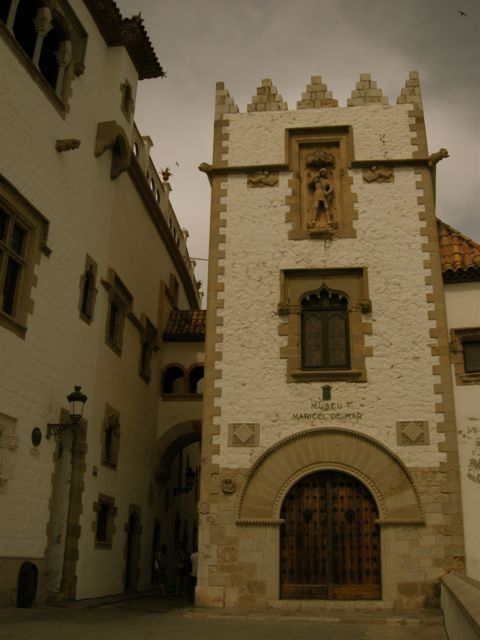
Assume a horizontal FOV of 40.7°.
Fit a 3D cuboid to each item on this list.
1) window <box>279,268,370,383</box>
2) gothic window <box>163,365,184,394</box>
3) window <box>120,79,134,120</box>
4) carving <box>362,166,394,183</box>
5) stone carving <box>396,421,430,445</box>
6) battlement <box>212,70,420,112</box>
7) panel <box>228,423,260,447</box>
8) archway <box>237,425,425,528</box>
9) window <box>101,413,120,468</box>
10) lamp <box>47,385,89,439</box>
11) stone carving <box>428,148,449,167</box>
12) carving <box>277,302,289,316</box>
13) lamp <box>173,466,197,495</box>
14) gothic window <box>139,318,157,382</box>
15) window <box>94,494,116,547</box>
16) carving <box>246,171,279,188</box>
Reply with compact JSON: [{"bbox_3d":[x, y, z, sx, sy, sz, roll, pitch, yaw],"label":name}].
[{"bbox_3d":[2.588,0.123,19.935,2.663,3.706,0.400,-1,-20,6],"label":"window"},{"bbox_3d":[-2.939,2.656,28.808,1.063,1.374,0.350,-1,-20,6],"label":"gothic window"},{"bbox_3d":[-3.925,-7.505,22.270,0.300,1.495,1.272,-2,-20,8],"label":"window"},{"bbox_3d":[4.603,-4.839,21.432,1.027,0.595,0.220,-1,-20,6],"label":"carving"},{"bbox_3d":[5.420,3.544,20.239,1.020,0.760,0.120,-1,-20,6],"label":"stone carving"},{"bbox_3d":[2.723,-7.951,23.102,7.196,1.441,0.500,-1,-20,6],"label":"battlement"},{"bbox_3d":[0.123,3.379,19.004,0.931,0.690,0.120,-1,-20,6],"label":"panel"},{"bbox_3d":[2.761,4.873,20.210,5.650,3.030,0.450,-1,-20,6],"label":"archway"},{"bbox_3d":[-4.263,3.864,21.185,0.300,1.864,1.461,-1,-20,5],"label":"window"},{"bbox_3d":[-5.221,2.808,19.666,1.180,1.541,0.550,-2,-21,9],"label":"lamp"},{"bbox_3d":[6.550,-5.308,21.222,0.300,0.380,0.692,16,-25,-36],"label":"stone carving"},{"bbox_3d":[1.344,-0.327,20.111,0.357,0.432,0.280,-1,-20,6],"label":"carving"},{"bbox_3d":[-3.064,9.055,36.358,1.200,1.568,0.550,-1,-20,6],"label":"lamp"},{"bbox_3d":[-4.461,1.575,31.184,0.400,3.000,2.600,-1,-20,6],"label":"gothic window"},{"bbox_3d":[-5.105,7.626,24.339,0.250,1.950,2.100,-1,-20,6],"label":"window"},{"bbox_3d":[0.853,-5.247,24.019,1.180,0.780,0.250,-1,-20,6],"label":"carving"}]

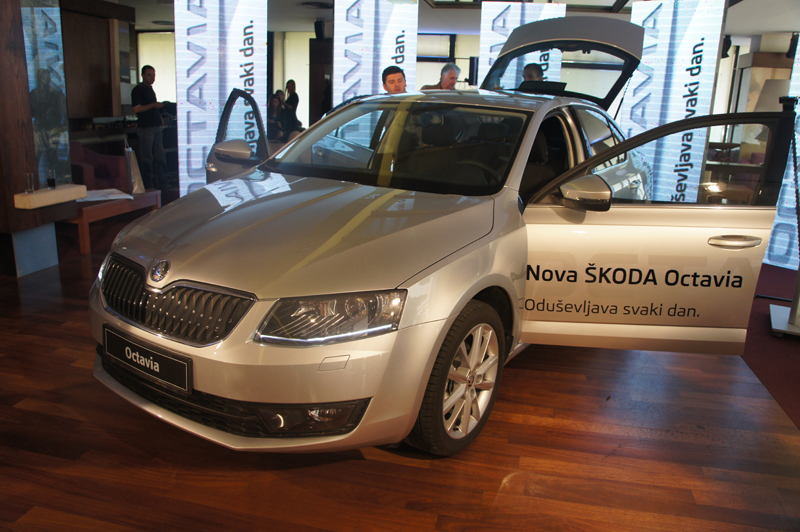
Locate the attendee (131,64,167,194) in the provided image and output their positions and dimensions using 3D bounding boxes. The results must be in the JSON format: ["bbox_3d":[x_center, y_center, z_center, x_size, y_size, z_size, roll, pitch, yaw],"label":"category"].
[{"bbox_3d":[-3.683,-2.000,8.745,0.420,1.770,0.520,13,18,34],"label":"attendee"}]

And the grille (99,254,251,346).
[{"bbox_3d":[-0.864,0.122,2.172,0.870,0.220,0.140,13,17,32],"label":"grille"}]

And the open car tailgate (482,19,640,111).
[{"bbox_3d":[1.348,-1.634,4.930,1.200,1.100,0.340,12,-27,32],"label":"open car tailgate"}]

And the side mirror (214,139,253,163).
[{"bbox_3d":[-1.020,-0.701,3.664,0.230,0.150,0.170,-6,17,-32],"label":"side mirror"}]

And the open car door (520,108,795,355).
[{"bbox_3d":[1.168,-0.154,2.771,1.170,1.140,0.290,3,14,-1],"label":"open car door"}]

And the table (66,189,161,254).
[{"bbox_3d":[-2.919,-0.466,5.737,0.660,0.390,1.380,4,14,4],"label":"table"}]

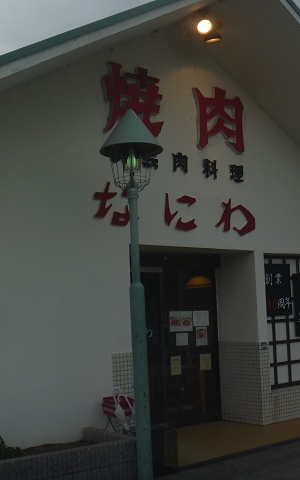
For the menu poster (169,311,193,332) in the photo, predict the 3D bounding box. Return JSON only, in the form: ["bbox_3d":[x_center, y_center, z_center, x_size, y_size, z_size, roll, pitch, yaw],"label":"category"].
[{"bbox_3d":[0.430,1.113,8.819,0.420,0.280,0.010,2,-7,-39],"label":"menu poster"}]

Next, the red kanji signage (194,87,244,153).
[{"bbox_3d":[0.933,-1.573,8.566,0.900,0.865,0.070,3,-8,-39],"label":"red kanji signage"}]

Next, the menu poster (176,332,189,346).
[{"bbox_3d":[0.445,1.355,8.797,0.210,0.172,0.020,3,-8,-39],"label":"menu poster"}]

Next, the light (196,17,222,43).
[{"bbox_3d":[0.725,-2.576,7.908,0.240,0.280,0.260,-5,-7,28],"label":"light"}]

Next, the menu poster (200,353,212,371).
[{"bbox_3d":[0.784,1.704,9.025,0.205,0.230,0.020,3,-8,-39],"label":"menu poster"}]

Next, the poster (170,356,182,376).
[{"bbox_3d":[0.356,1.688,8.678,0.187,0.250,0.020,3,-8,-39],"label":"poster"}]

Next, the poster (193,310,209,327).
[{"bbox_3d":[0.724,1.103,9.060,0.300,0.212,0.020,3,-8,-39],"label":"poster"}]

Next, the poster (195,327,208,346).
[{"bbox_3d":[0.731,1.347,9.033,0.215,0.262,0.010,2,-7,-39],"label":"poster"}]

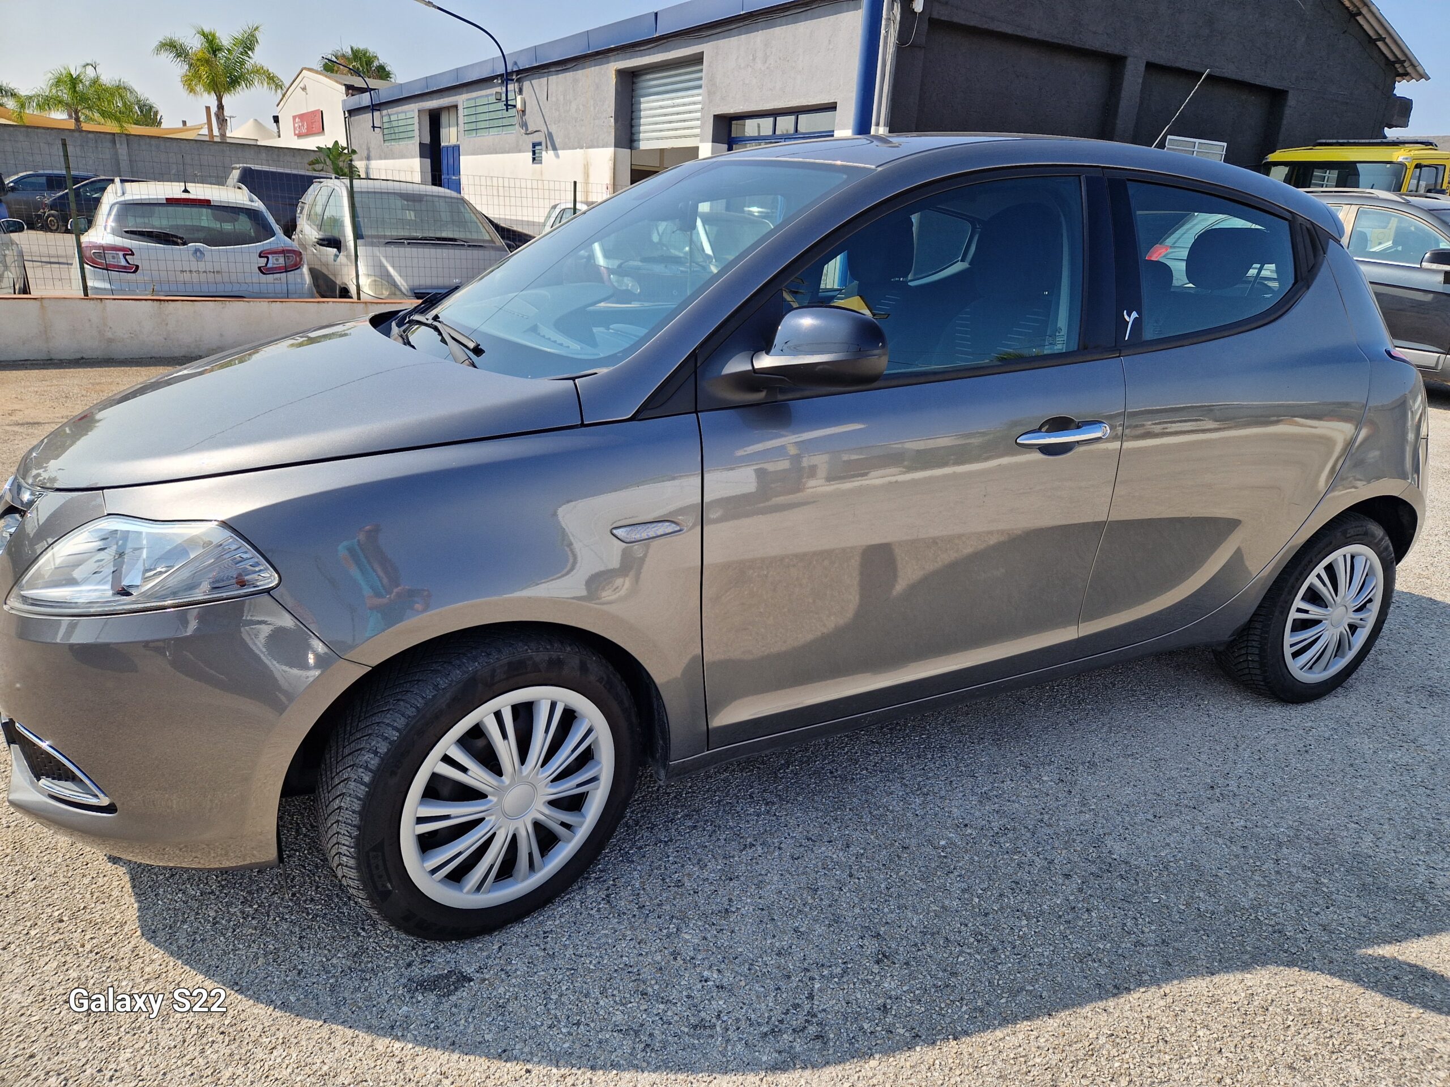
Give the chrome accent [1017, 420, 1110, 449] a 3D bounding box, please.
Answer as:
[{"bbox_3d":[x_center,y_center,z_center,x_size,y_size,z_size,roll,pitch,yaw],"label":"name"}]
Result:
[{"bbox_3d":[0.706,-0.226,2.013,0.255,0.045,0.045,-7,21,-26],"label":"chrome accent"}]

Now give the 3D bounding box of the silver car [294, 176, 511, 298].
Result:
[{"bbox_3d":[-3.332,-2.952,10.049,1.770,1.620,4.150,-8,22,-29],"label":"silver car"}]

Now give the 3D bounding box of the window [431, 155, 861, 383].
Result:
[{"bbox_3d":[-0.298,-0.679,2.279,0.930,0.120,1.270,-34,31,-14],"label":"window"}]

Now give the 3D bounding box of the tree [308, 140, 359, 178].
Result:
[{"bbox_3d":[-9.295,-8.250,23.071,1.300,2.500,1.300,-5,20,-20],"label":"tree"}]

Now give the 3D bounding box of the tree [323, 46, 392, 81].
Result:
[{"bbox_3d":[-15.584,-17.469,41.575,3.100,7.300,3.100,-4,20,-19],"label":"tree"}]

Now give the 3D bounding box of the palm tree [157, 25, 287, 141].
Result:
[{"bbox_3d":[-18.191,-15.085,34.992,4.400,6.800,4.400,-6,21,-25],"label":"palm tree"}]

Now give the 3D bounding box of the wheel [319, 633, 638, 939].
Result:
[{"bbox_3d":[-0.428,0.433,1.780,0.585,0.585,0.200,-14,25,-39],"label":"wheel"}]

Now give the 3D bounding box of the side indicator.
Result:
[{"bbox_3d":[-0.133,-0.019,1.654,0.132,0.036,0.022,-5,20,-21],"label":"side indicator"}]

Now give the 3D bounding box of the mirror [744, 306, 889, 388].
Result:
[{"bbox_3d":[0.152,-0.333,1.617,0.160,0.135,0.210,-6,21,-27],"label":"mirror"}]

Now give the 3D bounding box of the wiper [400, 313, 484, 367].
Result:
[{"bbox_3d":[-0.614,-0.455,2.117,0.130,0.070,0.660,-34,31,-14],"label":"wiper"}]

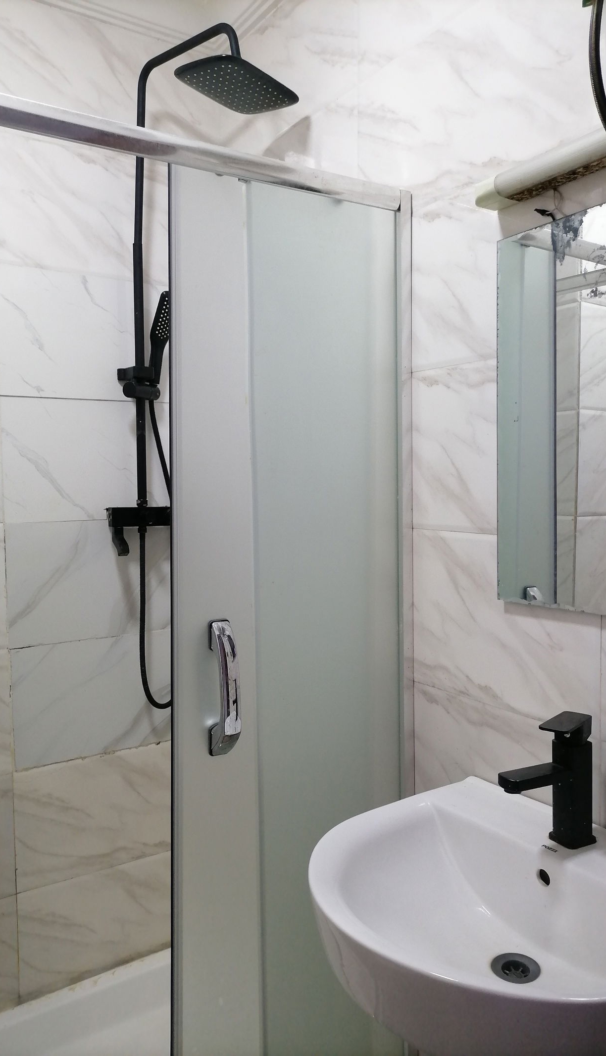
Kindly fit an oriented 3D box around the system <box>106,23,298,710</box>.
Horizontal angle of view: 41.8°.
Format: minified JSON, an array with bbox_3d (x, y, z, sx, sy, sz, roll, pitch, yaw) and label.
[{"bbox_3d":[-0.250,-0.336,1.896,0.355,1.610,0.455,-3,4,-33],"label":"system"}]

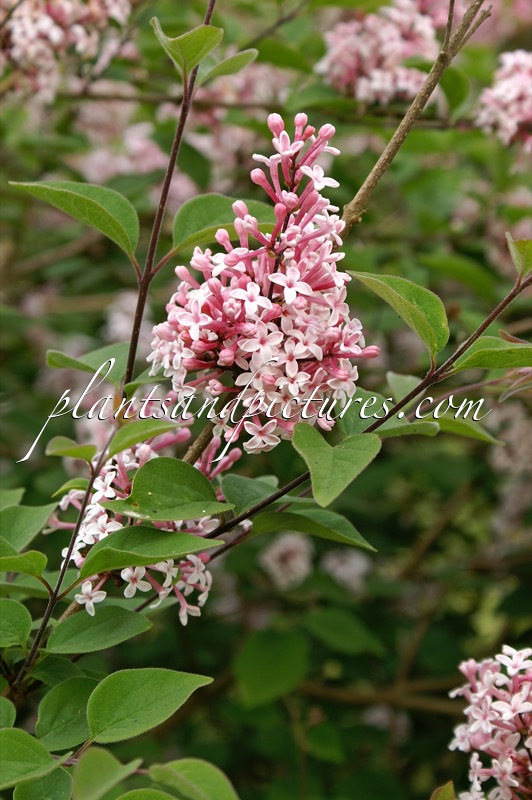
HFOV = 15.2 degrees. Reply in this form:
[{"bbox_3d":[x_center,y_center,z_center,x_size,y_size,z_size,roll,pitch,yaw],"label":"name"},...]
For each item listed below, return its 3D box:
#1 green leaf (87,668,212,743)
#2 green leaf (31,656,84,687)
[{"bbox_3d":[-0.034,0.086,0.570,0.037,0.005,0.019,-25,51,-4],"label":"green leaf"},{"bbox_3d":[-0.063,0.083,0.610,0.020,0.004,0.013,-3,39,-9],"label":"green leaf"}]

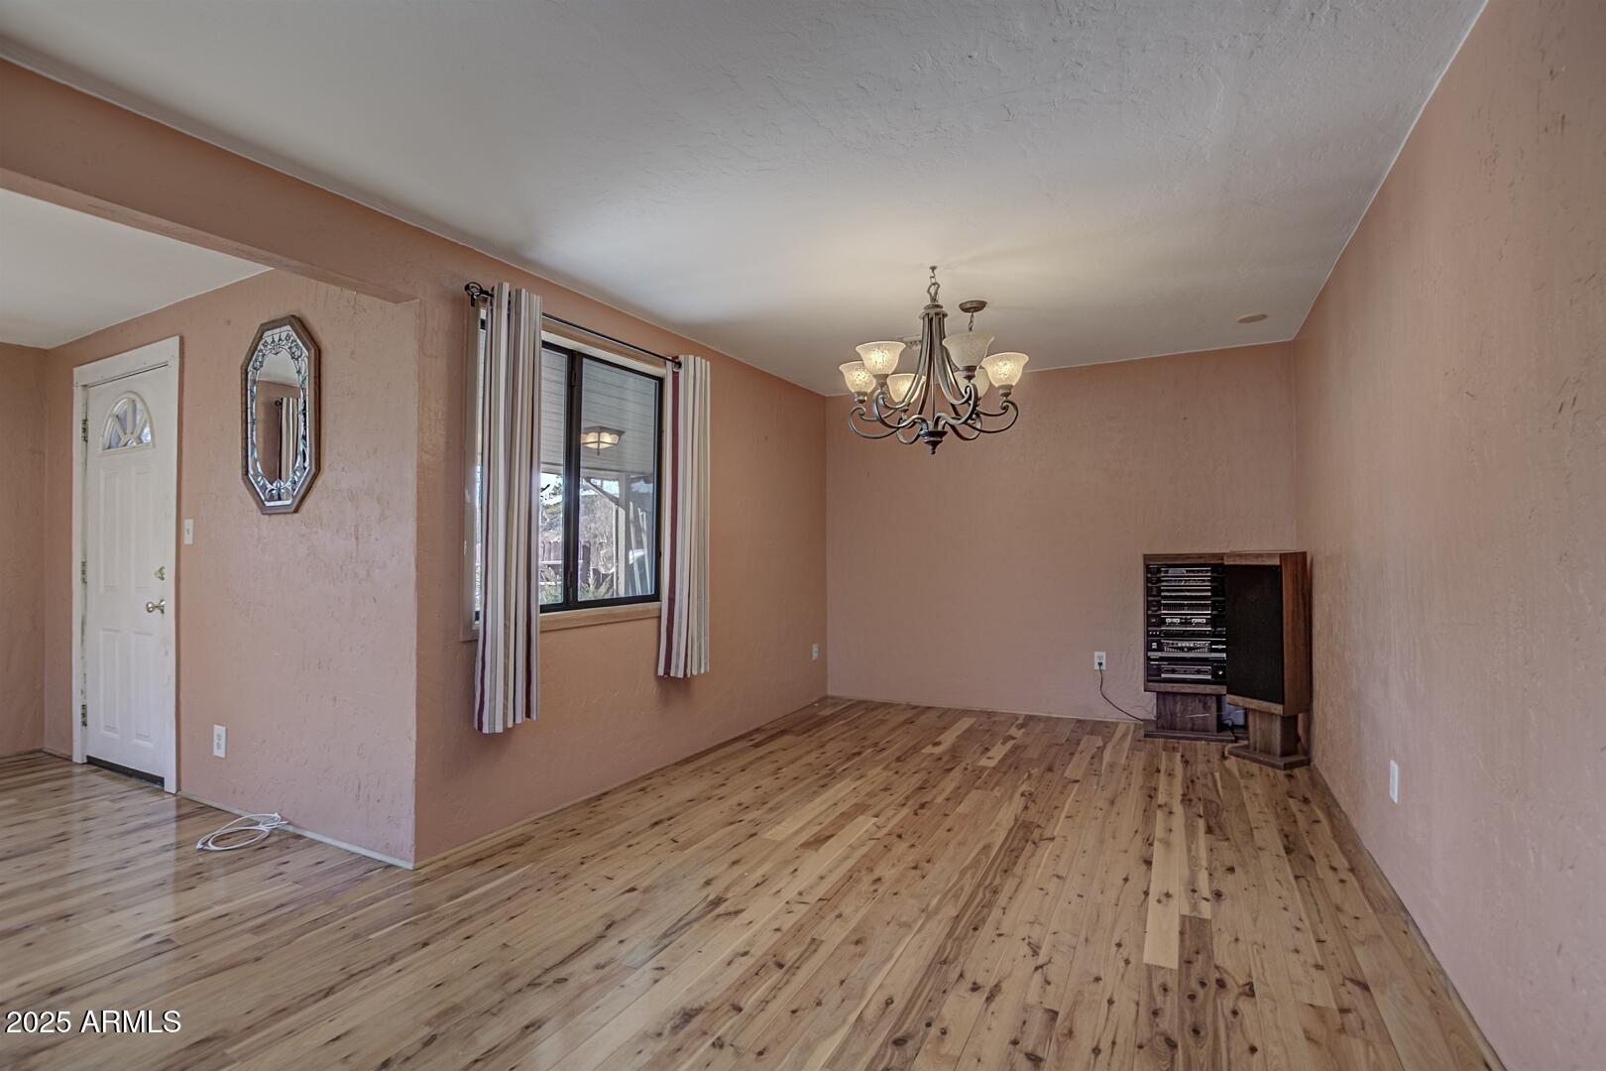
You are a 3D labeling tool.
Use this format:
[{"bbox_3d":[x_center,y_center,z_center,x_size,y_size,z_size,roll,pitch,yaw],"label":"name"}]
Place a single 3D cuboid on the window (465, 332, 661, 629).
[{"bbox_3d":[-1.035,-0.267,3.126,0.103,1.271,1.122,-1,-1,30],"label":"window"}]

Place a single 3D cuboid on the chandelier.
[{"bbox_3d":[0.551,-0.735,2.805,0.790,0.788,0.773,0,-1,0],"label":"chandelier"}]

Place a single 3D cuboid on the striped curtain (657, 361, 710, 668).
[{"bbox_3d":[-0.623,-0.106,3.606,0.126,1.740,0.321,-1,-1,30],"label":"striped curtain"}]

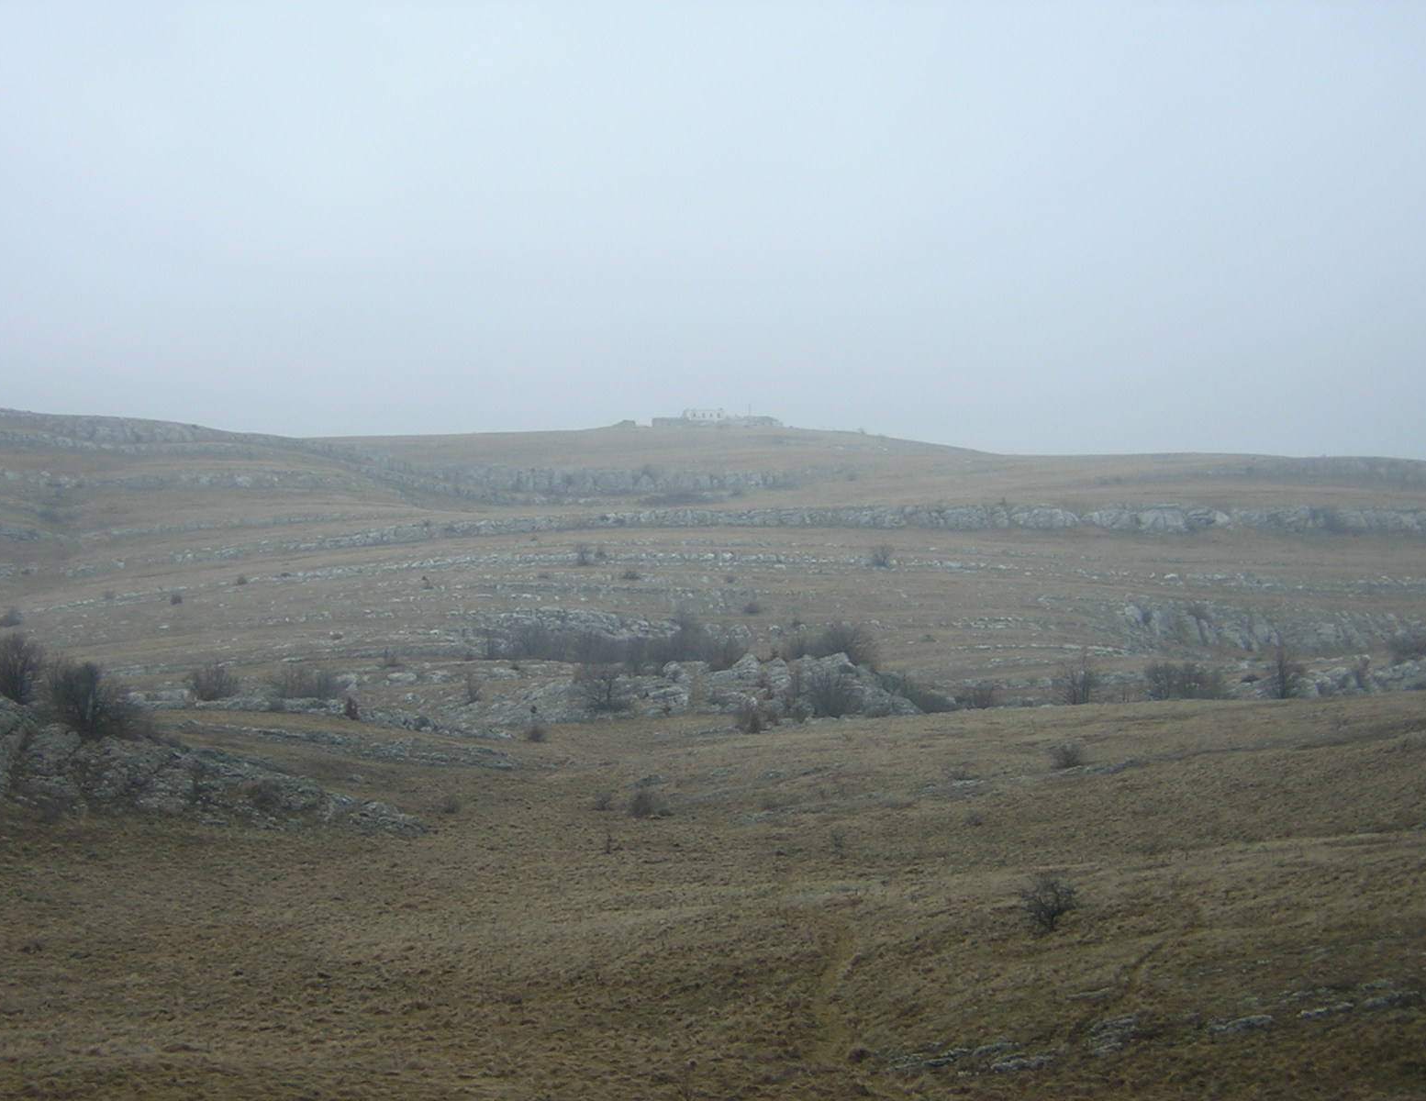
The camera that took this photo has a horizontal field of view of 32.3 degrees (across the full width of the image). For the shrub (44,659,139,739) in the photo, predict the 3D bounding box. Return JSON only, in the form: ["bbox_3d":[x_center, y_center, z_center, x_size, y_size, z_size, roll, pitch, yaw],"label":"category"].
[{"bbox_3d":[-25.980,6.200,103.000,4.080,3.510,3.590,0,0,0],"label":"shrub"}]

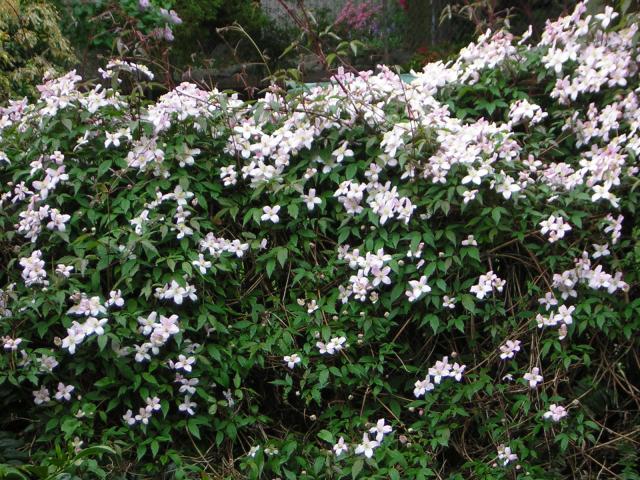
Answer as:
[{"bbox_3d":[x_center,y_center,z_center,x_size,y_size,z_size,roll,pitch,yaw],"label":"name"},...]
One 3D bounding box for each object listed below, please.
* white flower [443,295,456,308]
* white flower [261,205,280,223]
[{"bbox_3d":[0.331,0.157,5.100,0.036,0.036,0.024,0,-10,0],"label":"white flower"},{"bbox_3d":[-0.131,-0.070,5.300,0.052,0.047,0.022,0,-9,0],"label":"white flower"}]

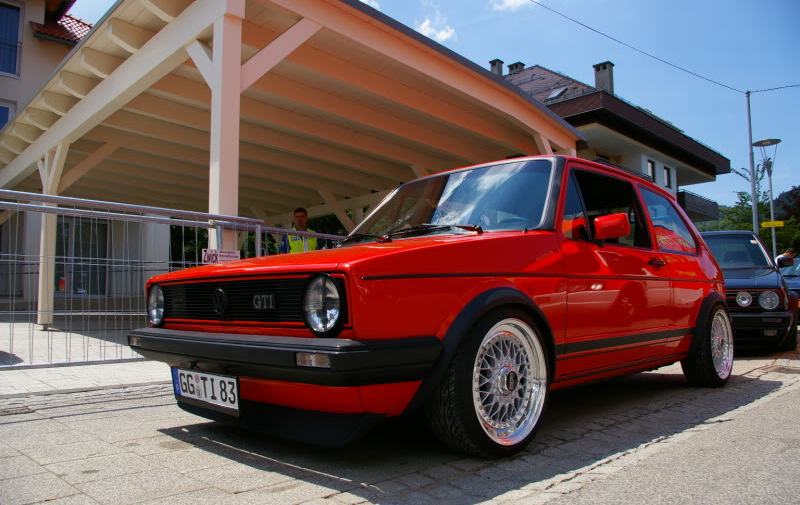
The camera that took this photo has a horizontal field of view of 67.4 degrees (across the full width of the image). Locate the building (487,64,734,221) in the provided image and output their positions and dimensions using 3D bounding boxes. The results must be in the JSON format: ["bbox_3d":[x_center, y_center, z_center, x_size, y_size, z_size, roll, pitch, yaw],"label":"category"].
[{"bbox_3d":[7.718,-3.674,35.920,17.500,14.400,16.500,-5,-7,44],"label":"building"}]

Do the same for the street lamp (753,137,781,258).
[{"bbox_3d":[9.073,-0.539,14.614,0.690,4.510,0.690,0,-5,0],"label":"street lamp"}]

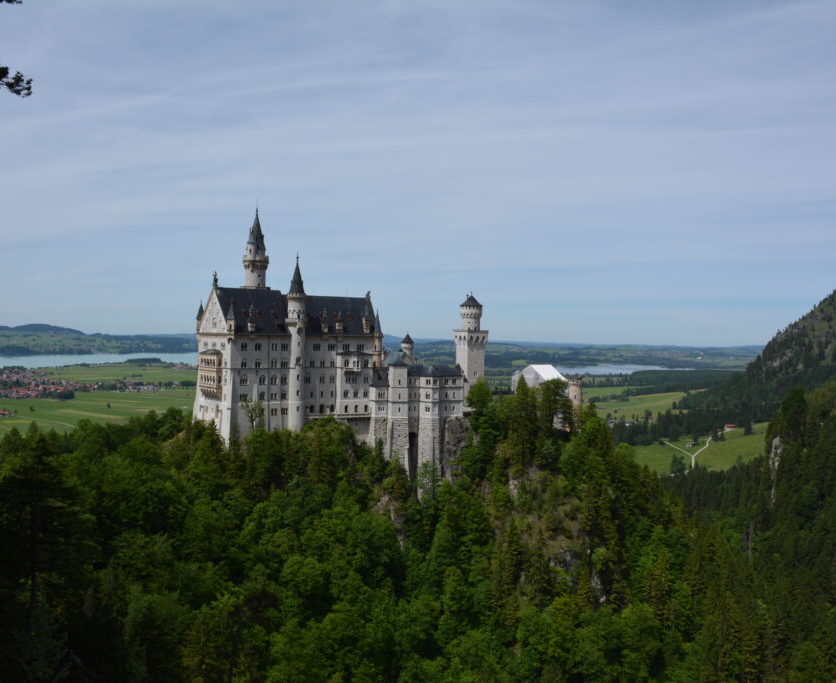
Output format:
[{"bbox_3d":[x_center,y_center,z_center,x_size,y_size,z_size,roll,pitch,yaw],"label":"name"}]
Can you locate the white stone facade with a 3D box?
[{"bbox_3d":[-18.000,0.000,278.000,113.000,88.000,40.000,0,0,-34],"label":"white stone facade"}]

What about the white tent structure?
[{"bbox_3d":[52.000,16.200,325.000,12.000,12.500,20.500,0,0,-36],"label":"white tent structure"}]

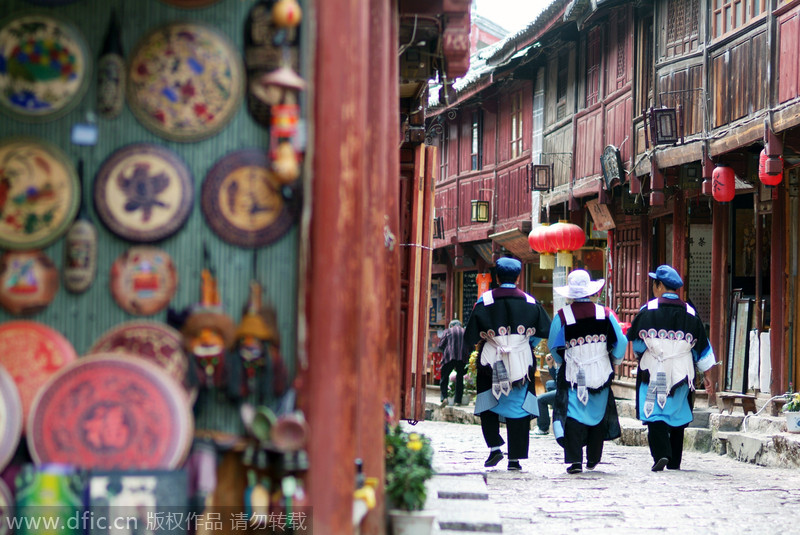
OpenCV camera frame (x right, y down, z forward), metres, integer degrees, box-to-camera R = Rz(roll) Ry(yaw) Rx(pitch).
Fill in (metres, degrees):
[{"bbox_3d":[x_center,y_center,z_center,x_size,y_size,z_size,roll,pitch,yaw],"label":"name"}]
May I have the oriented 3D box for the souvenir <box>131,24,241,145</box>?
[{"bbox_3d":[-0.628,-0.541,8.300,0.338,0.353,0.030,1,-1,-2],"label":"souvenir"}]

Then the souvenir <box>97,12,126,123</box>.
[{"bbox_3d":[-0.838,-0.587,8.270,0.087,0.320,0.045,0,-1,-3],"label":"souvenir"}]

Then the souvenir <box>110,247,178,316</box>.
[{"bbox_3d":[-0.745,0.041,8.300,0.198,0.204,0.030,1,-1,-2],"label":"souvenir"}]

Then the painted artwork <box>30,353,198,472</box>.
[{"bbox_3d":[-0.822,0.474,8.100,0.475,0.458,0.045,0,-10,-3],"label":"painted artwork"}]

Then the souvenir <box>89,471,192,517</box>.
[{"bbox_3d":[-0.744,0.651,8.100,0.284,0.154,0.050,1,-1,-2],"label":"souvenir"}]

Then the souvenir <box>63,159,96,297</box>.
[{"bbox_3d":[-0.929,-0.122,8.270,0.096,0.389,0.040,0,-1,-3],"label":"souvenir"}]

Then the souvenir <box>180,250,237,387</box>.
[{"bbox_3d":[-0.554,0.150,8.240,0.162,0.399,0.100,0,-1,-3],"label":"souvenir"}]

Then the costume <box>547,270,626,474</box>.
[{"bbox_3d":[1.408,0.793,21.500,0.592,1.541,0.460,1,-1,-5],"label":"costume"}]

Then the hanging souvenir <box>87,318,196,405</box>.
[{"bbox_3d":[-0.744,0.309,8.220,0.312,0.312,0.040,0,-7,-3],"label":"hanging souvenir"}]

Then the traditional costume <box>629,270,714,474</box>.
[{"bbox_3d":[2.069,0.762,21.700,0.665,1.570,0.460,1,-1,-7],"label":"traditional costume"}]

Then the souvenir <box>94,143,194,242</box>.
[{"bbox_3d":[-0.742,-0.218,8.270,0.290,0.290,0.035,0,-1,-3],"label":"souvenir"}]

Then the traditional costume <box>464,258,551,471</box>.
[{"bbox_3d":[0.789,0.712,20.900,0.631,1.556,0.450,0,-1,-2],"label":"traditional costume"}]

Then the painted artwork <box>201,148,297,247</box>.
[{"bbox_3d":[-0.436,-0.201,8.300,0.280,0.291,0.030,1,-1,-2],"label":"painted artwork"}]

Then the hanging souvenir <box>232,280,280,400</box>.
[{"bbox_3d":[-0.416,0.211,8.250,0.139,0.348,0.100,1,-1,-2],"label":"hanging souvenir"}]

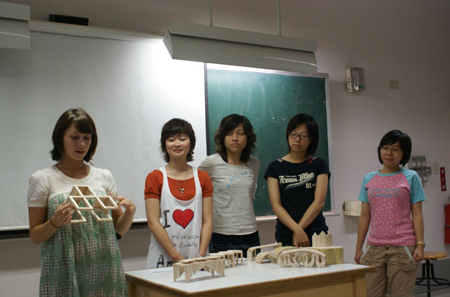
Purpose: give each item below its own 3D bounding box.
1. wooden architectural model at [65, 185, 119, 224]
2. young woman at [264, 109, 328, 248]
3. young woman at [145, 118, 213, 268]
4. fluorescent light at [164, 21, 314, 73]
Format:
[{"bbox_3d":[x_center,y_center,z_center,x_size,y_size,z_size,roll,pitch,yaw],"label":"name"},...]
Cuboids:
[{"bbox_3d":[-0.570,0.236,2.420,0.215,0.160,0.110,-1,-4,-10],"label":"wooden architectural model"},{"bbox_3d":[0.473,0.599,3.494,0.410,1.645,0.300,-2,-4,2],"label":"young woman"},{"bbox_3d":[-0.267,0.626,3.265,0.410,1.605,0.320,-1,-4,-12],"label":"young woman"},{"bbox_3d":[0.136,-0.710,4.164,1.230,0.250,0.170,1,-5,-30],"label":"fluorescent light"}]

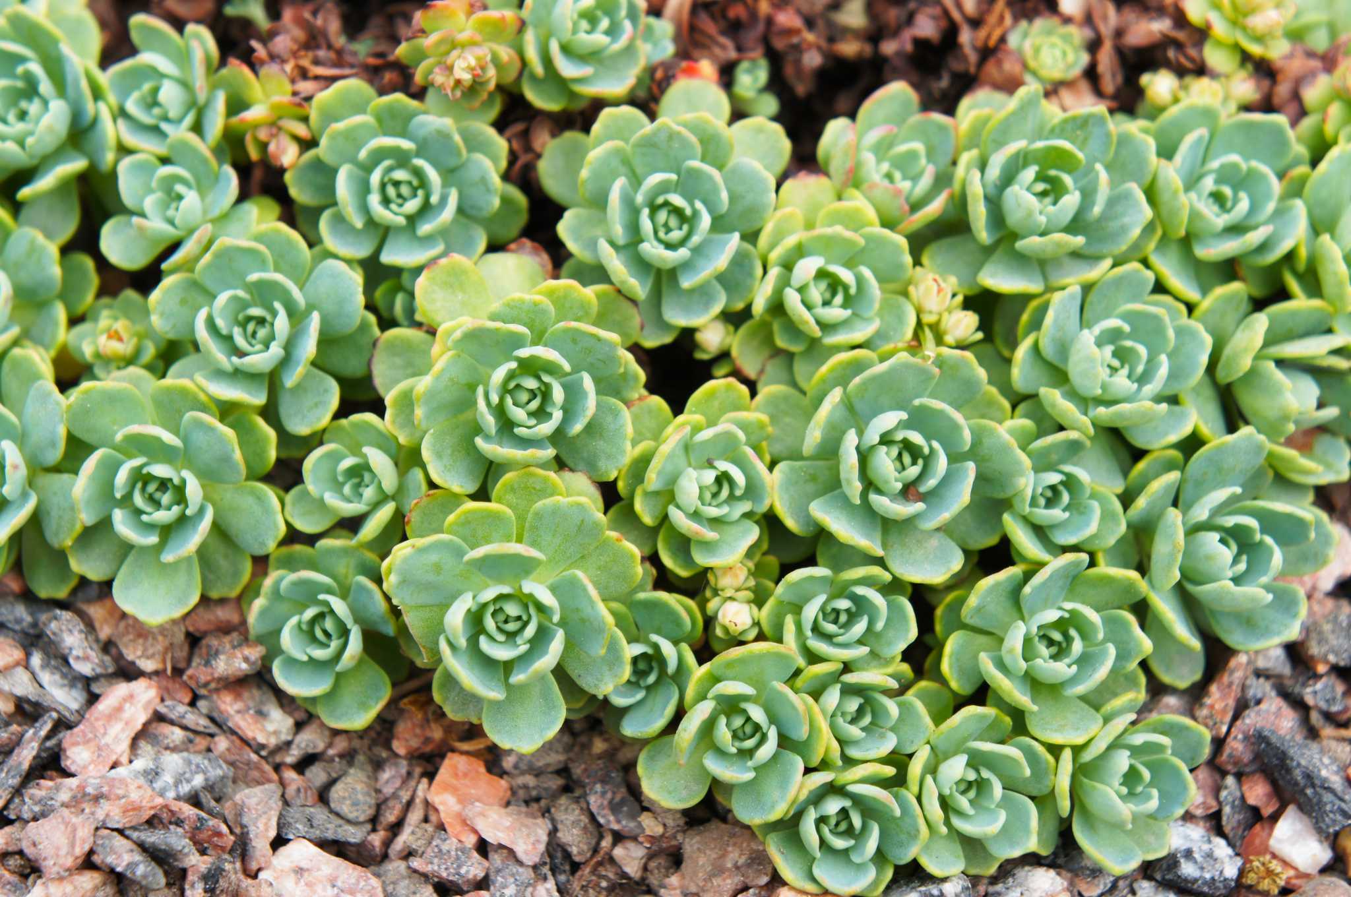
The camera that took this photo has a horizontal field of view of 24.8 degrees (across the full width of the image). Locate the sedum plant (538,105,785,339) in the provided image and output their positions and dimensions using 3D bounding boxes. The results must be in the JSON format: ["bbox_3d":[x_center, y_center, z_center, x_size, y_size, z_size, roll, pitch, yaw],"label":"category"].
[{"bbox_3d":[-0.002,-0.047,0.639,0.051,0.019,0.051,0,50,0],"label":"sedum plant"}]

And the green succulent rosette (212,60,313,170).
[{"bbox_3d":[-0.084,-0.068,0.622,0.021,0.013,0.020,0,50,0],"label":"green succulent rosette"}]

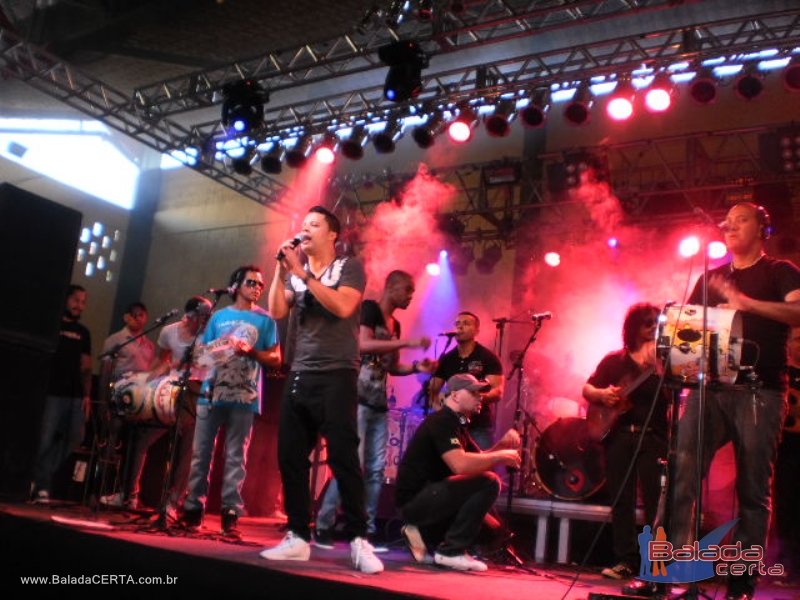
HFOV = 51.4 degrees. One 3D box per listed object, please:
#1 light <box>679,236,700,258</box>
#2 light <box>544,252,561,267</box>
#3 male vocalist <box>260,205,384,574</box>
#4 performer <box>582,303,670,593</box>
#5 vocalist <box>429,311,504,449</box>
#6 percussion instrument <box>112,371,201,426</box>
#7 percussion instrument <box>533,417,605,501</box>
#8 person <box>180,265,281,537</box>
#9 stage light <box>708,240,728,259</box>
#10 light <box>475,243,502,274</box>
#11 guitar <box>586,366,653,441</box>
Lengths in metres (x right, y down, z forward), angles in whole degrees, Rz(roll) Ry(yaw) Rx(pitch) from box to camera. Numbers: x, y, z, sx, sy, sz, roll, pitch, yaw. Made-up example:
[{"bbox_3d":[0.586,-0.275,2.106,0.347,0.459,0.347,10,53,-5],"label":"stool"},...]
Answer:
[{"bbox_3d":[3.599,-0.668,10.306,0.260,0.260,0.320,0,12,25],"label":"light"},{"bbox_3d":[2.084,-0.565,11.207,0.240,0.240,0.320,0,12,25],"label":"light"},{"bbox_3d":[-0.357,0.436,4.150,0.540,1.750,0.500,-1,-14,30],"label":"male vocalist"},{"bbox_3d":[1.514,0.884,5.350,0.580,1.710,0.460,6,-12,-2],"label":"performer"},{"bbox_3d":[0.489,0.942,6.178,0.550,1.700,0.420,1,-13,21],"label":"vocalist"},{"bbox_3d":[-1.851,0.746,6.300,0.620,0.420,0.420,2,-13,18],"label":"percussion instrument"},{"bbox_3d":[1.232,1.103,5.724,0.550,0.560,0.420,-1,-13,27],"label":"percussion instrument"},{"bbox_3d":[-1.101,0.670,5.600,0.560,1.720,0.450,7,-12,-4],"label":"person"},{"bbox_3d":[3.878,-0.631,10.107,0.260,0.260,0.320,0,12,25],"label":"stage light"},{"bbox_3d":[1.202,-0.564,11.300,0.320,0.360,0.400,0,27,26],"label":"light"},{"bbox_3d":[1.427,0.508,5.000,0.340,0.900,0.120,49,-3,6],"label":"guitar"}]

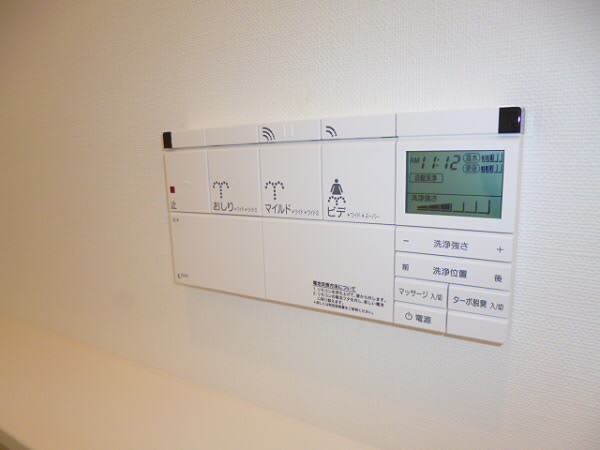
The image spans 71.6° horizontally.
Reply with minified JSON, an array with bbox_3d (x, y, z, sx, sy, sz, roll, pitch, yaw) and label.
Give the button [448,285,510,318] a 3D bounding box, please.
[{"bbox_3d":[0.096,0.040,0.224,0.029,0.014,0.005,4,11,30],"label":"button"}]

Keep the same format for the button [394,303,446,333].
[{"bbox_3d":[0.070,0.053,0.242,0.029,0.013,0.005,4,11,30],"label":"button"}]

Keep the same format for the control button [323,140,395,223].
[{"bbox_3d":[0.035,-0.026,0.248,0.045,0.048,0.005,4,11,30],"label":"control button"}]

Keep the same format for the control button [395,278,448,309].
[{"bbox_3d":[0.070,0.038,0.239,0.029,0.014,0.005,4,11,30],"label":"control button"}]

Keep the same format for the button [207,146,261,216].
[{"bbox_3d":[-0.045,-0.032,0.295,0.045,0.048,0.005,4,11,30],"label":"button"}]

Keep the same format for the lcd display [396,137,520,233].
[{"bbox_3d":[0.081,-0.022,0.221,0.059,0.048,0.005,4,11,30],"label":"lcd display"}]

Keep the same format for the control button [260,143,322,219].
[{"bbox_3d":[-0.005,-0.029,0.272,0.046,0.048,0.005,4,11,30],"label":"control button"}]

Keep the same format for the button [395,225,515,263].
[{"bbox_3d":[0.082,0.009,0.227,0.059,0.014,0.005,4,11,30],"label":"button"}]

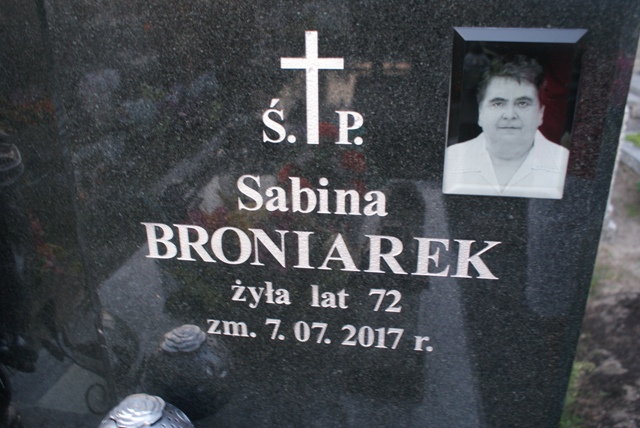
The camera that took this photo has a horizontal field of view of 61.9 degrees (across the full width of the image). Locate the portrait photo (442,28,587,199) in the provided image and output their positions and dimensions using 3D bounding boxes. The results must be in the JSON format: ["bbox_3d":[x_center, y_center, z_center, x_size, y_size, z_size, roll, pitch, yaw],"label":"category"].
[{"bbox_3d":[0.204,-0.103,0.572,0.130,0.180,0.012,3,22,8],"label":"portrait photo"}]

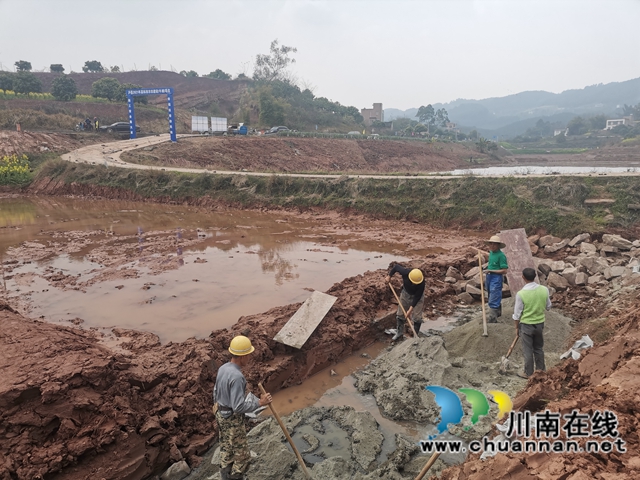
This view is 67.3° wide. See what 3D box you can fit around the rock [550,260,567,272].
[{"bbox_3d":[5.210,0.577,10.500,0.315,0.203,0.252,7,15,27],"label":"rock"}]

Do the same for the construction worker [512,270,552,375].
[{"bbox_3d":[3.068,1.218,6.974,0.530,1.660,0.380,1,11,4],"label":"construction worker"}]

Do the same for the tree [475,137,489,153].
[{"bbox_3d":[30.237,-17.880,90.000,2.500,3.000,2.400,3,11,18],"label":"tree"}]

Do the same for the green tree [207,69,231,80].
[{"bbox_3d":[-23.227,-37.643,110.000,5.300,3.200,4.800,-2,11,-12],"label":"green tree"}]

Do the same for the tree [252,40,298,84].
[{"bbox_3d":[-10.148,-40.083,108.000,9.800,9.800,9.000,-1,13,-5],"label":"tree"}]

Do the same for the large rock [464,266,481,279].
[{"bbox_3d":[3.163,0.684,10.000,0.347,0.207,0.277,4,14,18],"label":"large rock"}]

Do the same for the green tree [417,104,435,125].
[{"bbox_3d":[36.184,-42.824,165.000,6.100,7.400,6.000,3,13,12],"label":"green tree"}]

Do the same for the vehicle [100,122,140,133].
[{"bbox_3d":[-24.486,-13.734,59.000,4.700,1.460,1.820,-6,12,-29],"label":"vehicle"}]

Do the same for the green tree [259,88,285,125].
[{"bbox_3d":[-8.862,-24.684,90.000,5.200,7.100,5.000,-1,13,-5],"label":"green tree"}]

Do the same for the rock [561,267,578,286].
[{"bbox_3d":[5.813,0.850,11.200,0.420,0.420,0.420,5,12,25],"label":"rock"}]

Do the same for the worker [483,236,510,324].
[{"bbox_3d":[3.420,0.735,9.350,0.460,1.720,0.520,-9,16,-34],"label":"worker"}]

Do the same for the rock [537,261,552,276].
[{"bbox_3d":[5.430,0.712,11.600,0.360,0.320,0.350,5,12,25],"label":"rock"}]

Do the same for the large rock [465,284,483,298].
[{"bbox_3d":[3.364,1.125,10.500,0.440,0.320,0.400,5,12,25],"label":"large rock"}]

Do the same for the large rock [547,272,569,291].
[{"bbox_3d":[4.773,0.855,9.600,0.405,0.345,0.324,7,15,27],"label":"large rock"}]

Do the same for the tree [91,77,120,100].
[{"bbox_3d":[-31.966,-22.498,72.000,3.800,3.600,3.800,-6,14,-22],"label":"tree"}]

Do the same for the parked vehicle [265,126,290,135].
[{"bbox_3d":[-6.734,-17.703,78.000,1.820,1.500,4.600,8,13,36],"label":"parked vehicle"}]

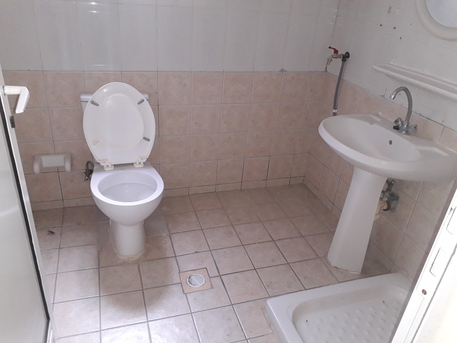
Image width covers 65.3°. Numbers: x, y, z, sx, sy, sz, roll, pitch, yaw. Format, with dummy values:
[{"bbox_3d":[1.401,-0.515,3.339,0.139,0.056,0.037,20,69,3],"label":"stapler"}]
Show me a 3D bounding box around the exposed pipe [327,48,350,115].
[{"bbox_3d":[0.659,-0.539,2.269,0.136,0.454,0.060,-5,30,-18],"label":"exposed pipe"}]

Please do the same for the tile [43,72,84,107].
[{"bbox_3d":[-0.895,-0.451,1.958,0.199,0.200,0.012,-5,30,-18],"label":"tile"}]

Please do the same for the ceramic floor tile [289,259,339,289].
[{"bbox_3d":[0.465,0.558,1.945,0.200,0.010,0.200,-5,30,-18],"label":"ceramic floor tile"}]

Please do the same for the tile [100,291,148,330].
[{"bbox_3d":[-0.489,0.643,1.657,0.199,0.010,0.198,-5,30,-18],"label":"tile"}]

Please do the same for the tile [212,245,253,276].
[{"bbox_3d":[0.024,0.500,2.002,0.200,0.009,0.198,-5,30,-18],"label":"tile"}]

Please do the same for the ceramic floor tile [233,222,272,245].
[{"bbox_3d":[0.152,0.388,2.215,0.199,0.012,0.198,-5,30,-18],"label":"ceramic floor tile"}]

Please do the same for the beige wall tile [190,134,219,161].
[{"bbox_3d":[-0.163,-0.160,2.404,0.200,0.200,0.009,-5,30,-18],"label":"beige wall tile"}]

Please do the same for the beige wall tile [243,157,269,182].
[{"bbox_3d":[0.204,-0.015,2.626,0.200,0.200,0.010,-5,30,-18],"label":"beige wall tile"}]

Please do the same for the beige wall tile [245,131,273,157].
[{"bbox_3d":[0.220,-0.193,2.532,0.200,0.200,0.010,-5,30,-18],"label":"beige wall tile"}]

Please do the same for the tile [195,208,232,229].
[{"bbox_3d":[-0.098,0.312,2.327,0.200,0.009,0.198,-5,30,-18],"label":"tile"}]

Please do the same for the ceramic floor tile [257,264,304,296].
[{"bbox_3d":[0.274,0.575,1.888,0.200,0.010,0.200,-5,30,-18],"label":"ceramic floor tile"}]

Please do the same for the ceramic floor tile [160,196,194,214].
[{"bbox_3d":[-0.350,0.233,2.431,0.200,0.009,0.200,-5,30,-18],"label":"ceramic floor tile"}]

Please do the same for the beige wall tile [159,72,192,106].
[{"bbox_3d":[-0.322,-0.500,2.156,0.199,0.200,0.010,-5,30,-18],"label":"beige wall tile"}]

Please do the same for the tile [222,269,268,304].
[{"bbox_3d":[0.085,0.587,1.814,0.198,0.010,0.198,-5,30,-18],"label":"tile"}]

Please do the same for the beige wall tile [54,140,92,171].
[{"bbox_3d":[-0.928,-0.095,2.156,0.200,0.200,0.010,-5,30,-18],"label":"beige wall tile"}]

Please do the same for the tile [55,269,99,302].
[{"bbox_3d":[-0.740,0.565,1.754,0.200,0.009,0.198,-5,30,-18],"label":"tile"}]

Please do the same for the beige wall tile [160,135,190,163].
[{"bbox_3d":[-0.352,-0.143,2.325,0.198,0.198,0.010,-5,30,-18],"label":"beige wall tile"}]

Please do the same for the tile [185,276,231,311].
[{"bbox_3d":[-0.105,0.607,1.765,0.200,0.010,0.200,-5,30,-18],"label":"tile"}]

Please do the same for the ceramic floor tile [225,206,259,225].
[{"bbox_3d":[0.092,0.295,2.378,0.199,0.012,0.198,-5,30,-18],"label":"ceramic floor tile"}]

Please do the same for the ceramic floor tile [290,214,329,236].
[{"bbox_3d":[0.530,0.355,2.321,0.198,0.010,0.198,-5,30,-18],"label":"ceramic floor tile"}]

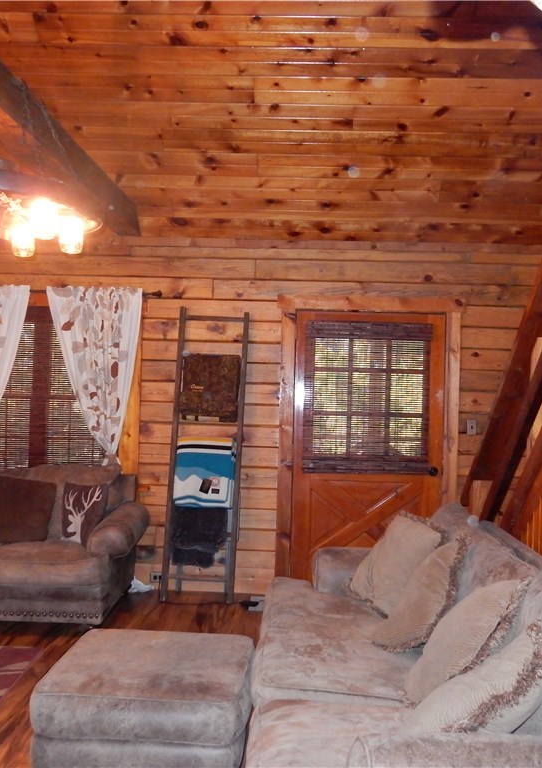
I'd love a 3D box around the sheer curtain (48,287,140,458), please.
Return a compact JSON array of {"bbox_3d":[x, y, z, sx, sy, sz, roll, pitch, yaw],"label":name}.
[{"bbox_3d":[-1.242,-0.054,5.203,0.645,1.250,0.110,2,1,2],"label":"sheer curtain"}]

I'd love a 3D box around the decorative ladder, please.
[{"bbox_3d":[-0.461,0.483,5.150,0.540,2.020,0.250,2,1,2],"label":"decorative ladder"}]

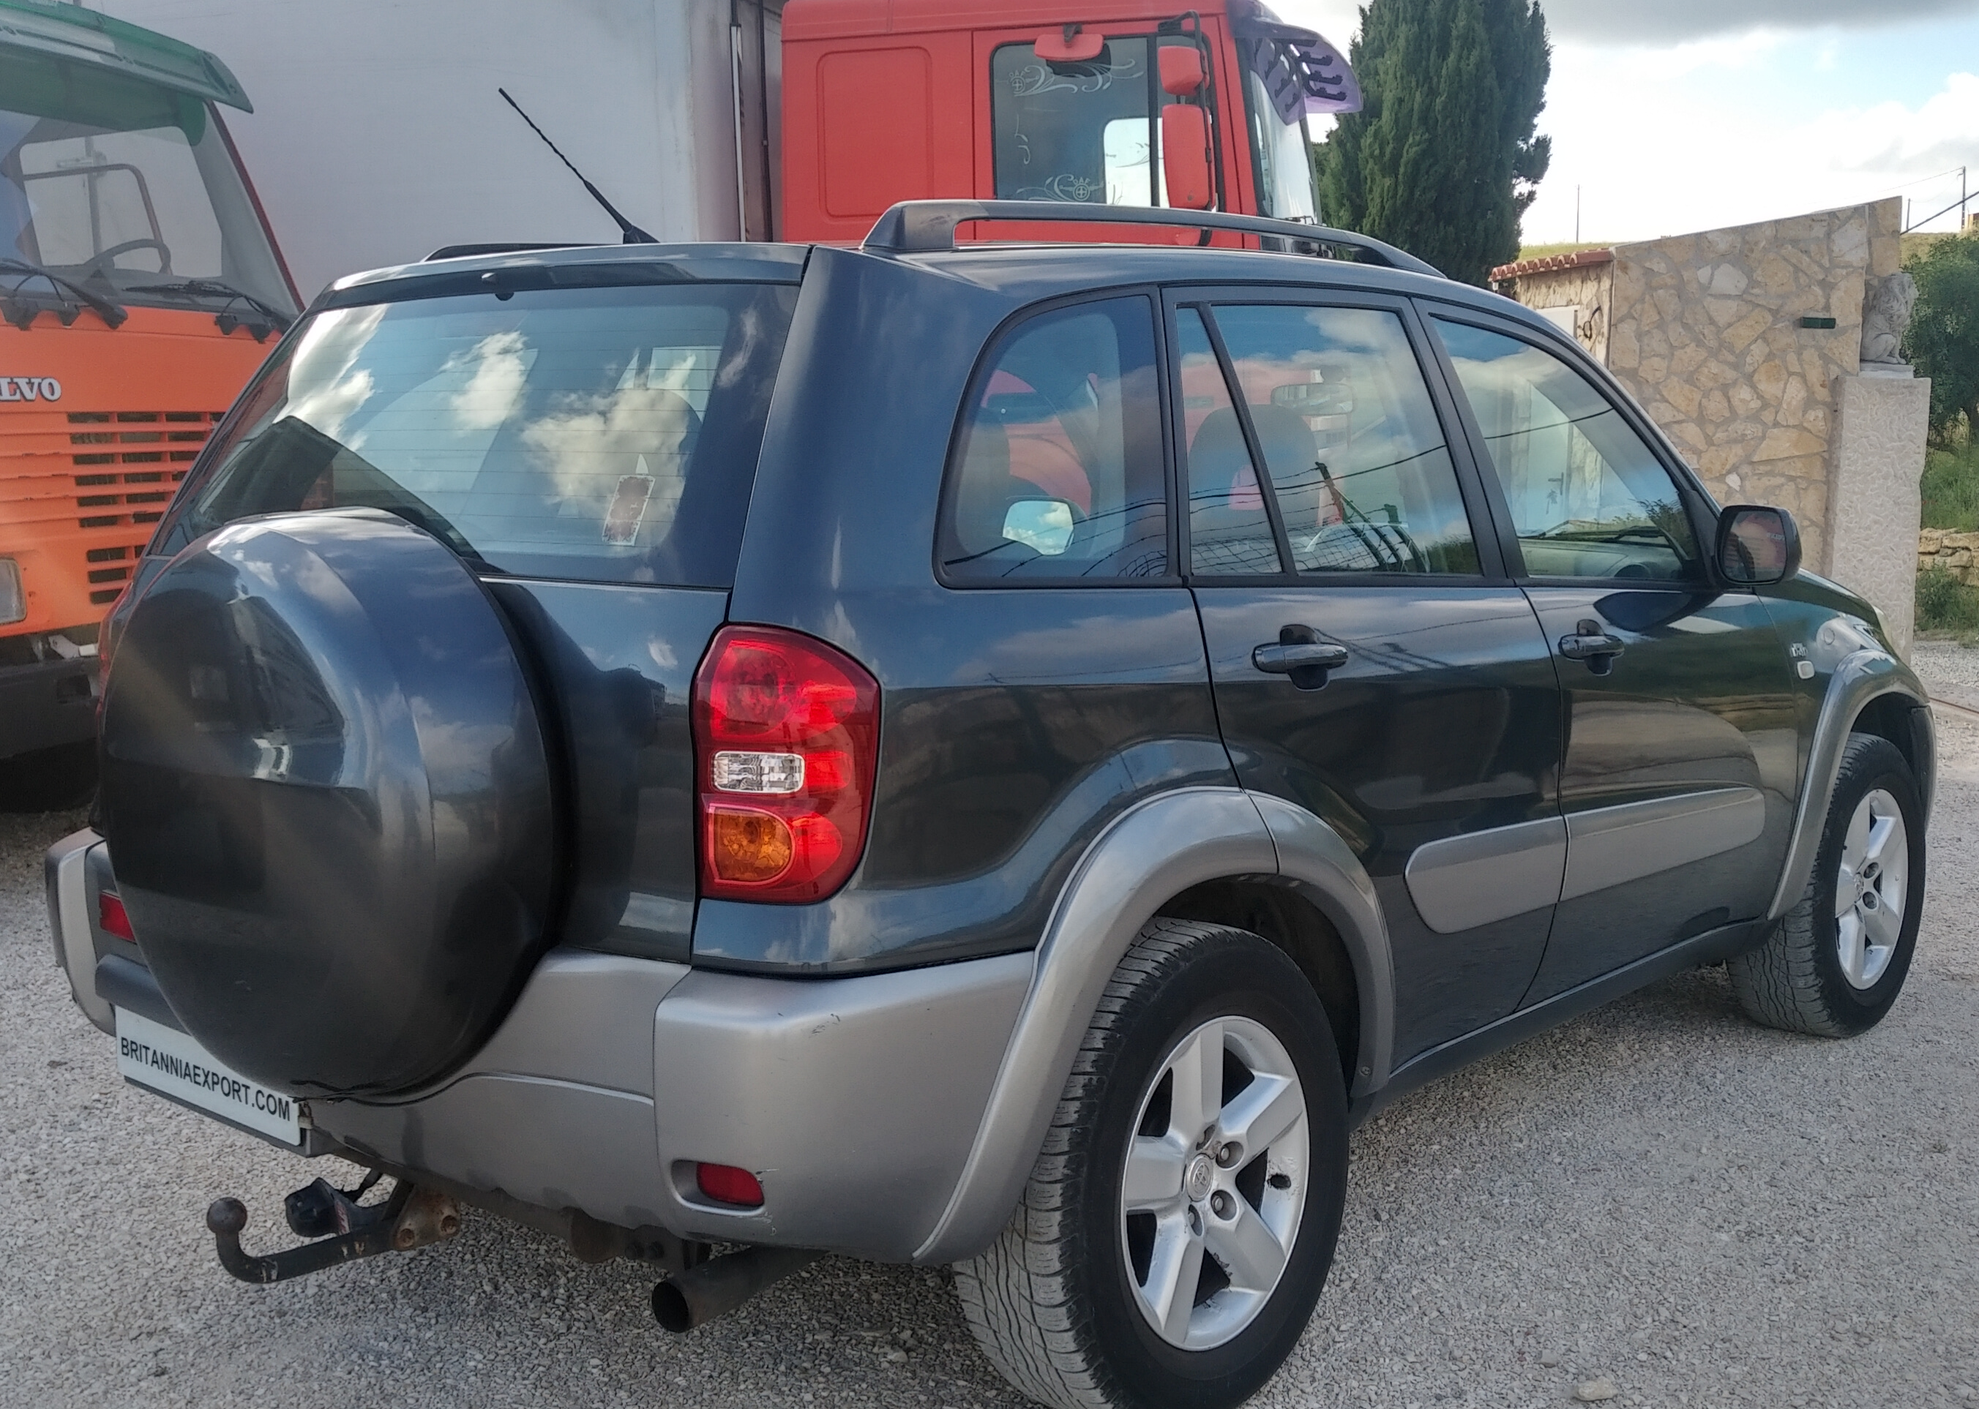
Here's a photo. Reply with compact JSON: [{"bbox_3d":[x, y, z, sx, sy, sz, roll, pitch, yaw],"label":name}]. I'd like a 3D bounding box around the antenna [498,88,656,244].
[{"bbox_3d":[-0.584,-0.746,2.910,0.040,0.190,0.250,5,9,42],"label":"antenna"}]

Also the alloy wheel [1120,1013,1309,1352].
[{"bbox_3d":[0.258,0.634,2.838,0.170,0.445,0.445,5,9,42],"label":"alloy wheel"}]

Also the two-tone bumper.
[{"bbox_3d":[-0.464,0.302,3.148,1.770,0.470,1.230,5,9,42],"label":"two-tone bumper"}]

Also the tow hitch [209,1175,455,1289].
[{"bbox_3d":[-0.870,0.684,2.749,0.130,0.130,0.350,5,9,42],"label":"tow hitch"}]

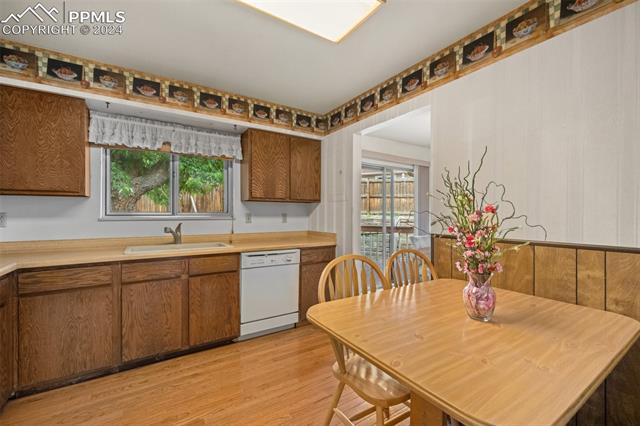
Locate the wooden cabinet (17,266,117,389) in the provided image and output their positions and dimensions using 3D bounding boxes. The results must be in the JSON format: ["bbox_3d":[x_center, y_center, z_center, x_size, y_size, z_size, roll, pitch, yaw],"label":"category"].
[{"bbox_3d":[-1.845,0.735,2.046,0.502,0.744,0.595,0,0,-34],"label":"wooden cabinet"}]

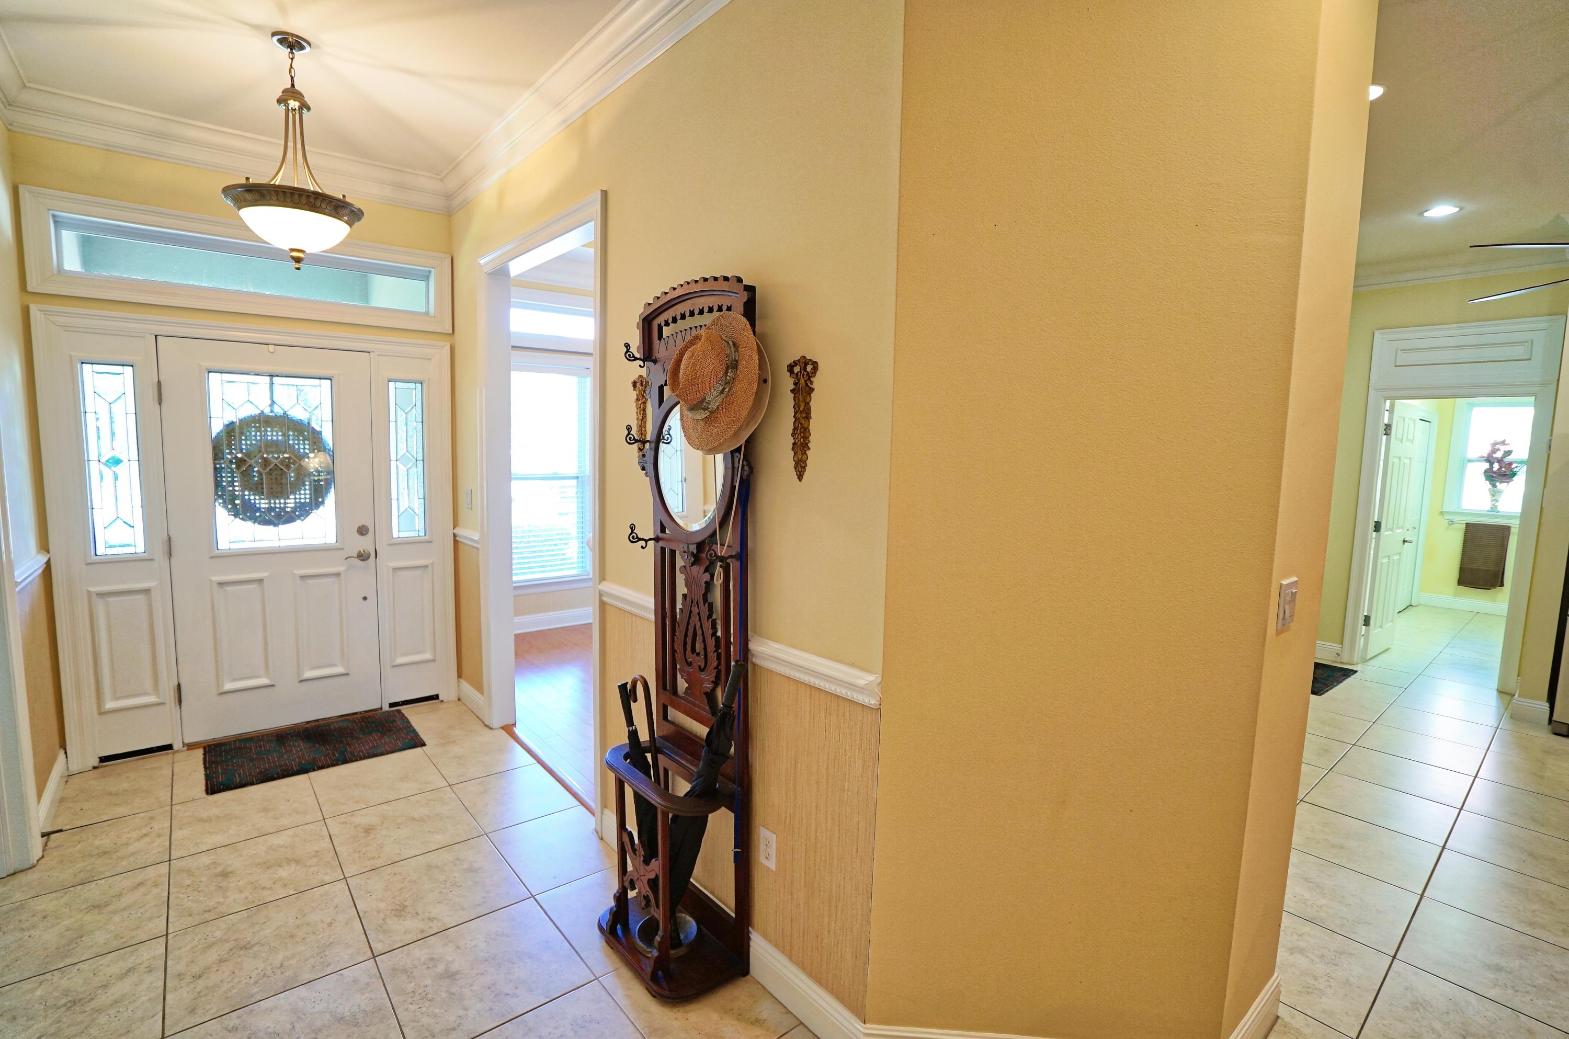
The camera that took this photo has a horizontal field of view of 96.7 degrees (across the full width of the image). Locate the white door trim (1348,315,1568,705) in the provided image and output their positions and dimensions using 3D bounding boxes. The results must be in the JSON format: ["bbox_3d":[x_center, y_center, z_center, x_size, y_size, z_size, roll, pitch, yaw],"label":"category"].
[{"bbox_3d":[4.814,-0.089,5.083,0.083,2.549,0.957,-4,8,-40],"label":"white door trim"}]

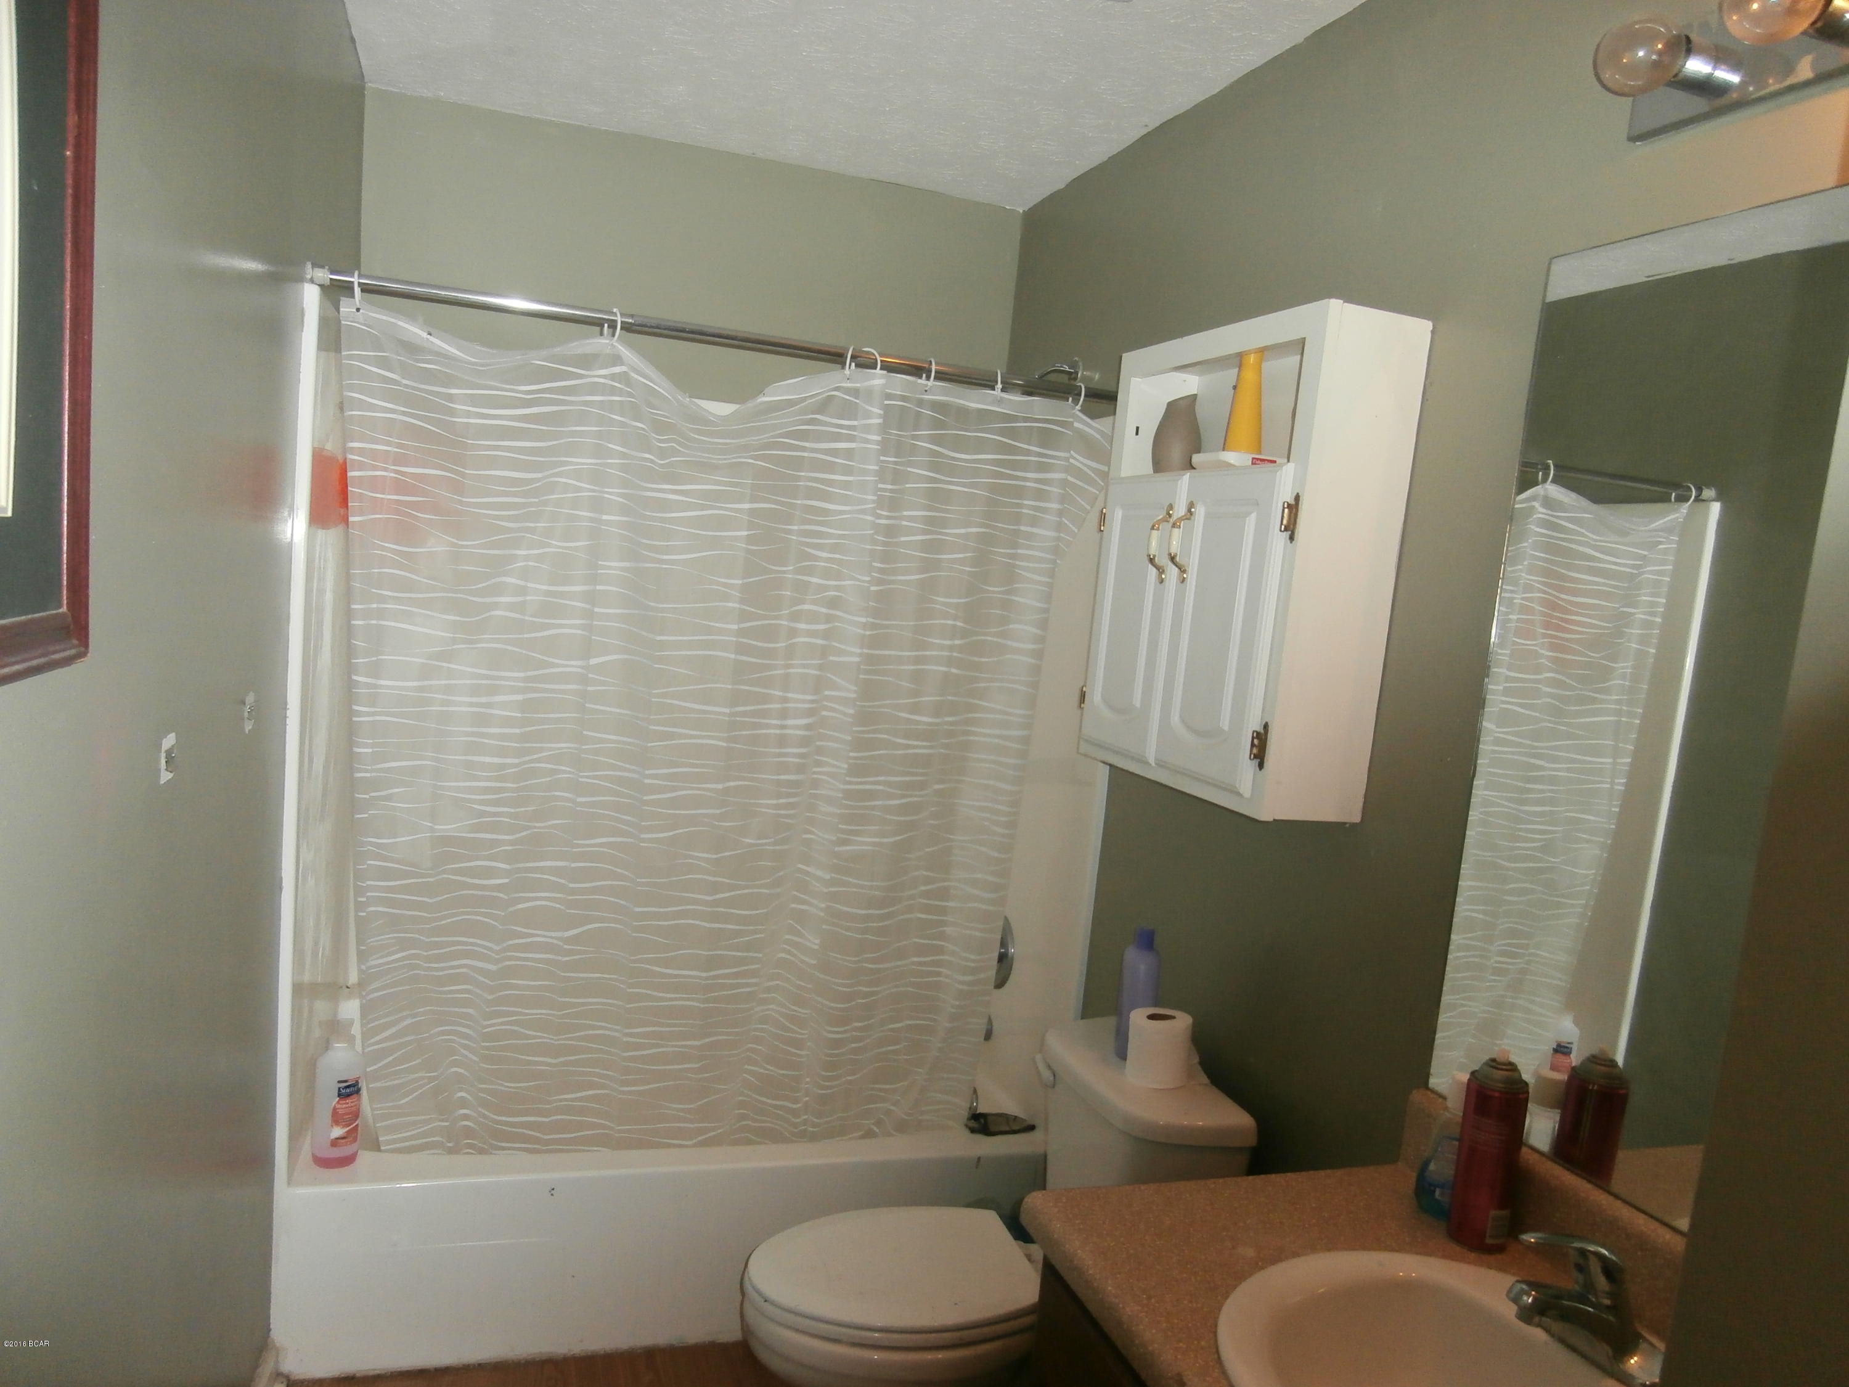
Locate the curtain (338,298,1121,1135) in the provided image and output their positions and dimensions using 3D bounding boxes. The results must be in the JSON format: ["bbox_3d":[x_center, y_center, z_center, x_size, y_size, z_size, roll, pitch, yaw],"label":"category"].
[{"bbox_3d":[-0.374,0.176,2.438,1.410,1.600,0.150,3,6,-19],"label":"curtain"}]

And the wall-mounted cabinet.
[{"bbox_3d":[0.496,-0.211,2.095,0.176,0.720,0.612,3,6,-19],"label":"wall-mounted cabinet"}]

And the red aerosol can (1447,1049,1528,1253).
[{"bbox_3d":[0.673,0.532,1.510,0.066,0.226,0.066,9,7,29],"label":"red aerosol can"}]

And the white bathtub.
[{"bbox_3d":[-0.557,1.034,2.866,1.524,0.370,0.790,3,6,-19],"label":"white bathtub"}]

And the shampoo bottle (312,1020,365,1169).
[{"bbox_3d":[-1.078,0.732,2.361,0.075,0.260,0.080,9,7,28],"label":"shampoo bottle"}]

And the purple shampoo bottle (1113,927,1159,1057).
[{"bbox_3d":[0.380,0.521,2.252,0.062,0.222,0.055,9,7,31],"label":"purple shampoo bottle"}]

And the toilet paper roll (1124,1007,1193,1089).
[{"bbox_3d":[0.394,0.594,2.147,0.107,0.104,0.107,5,6,-1],"label":"toilet paper roll"}]

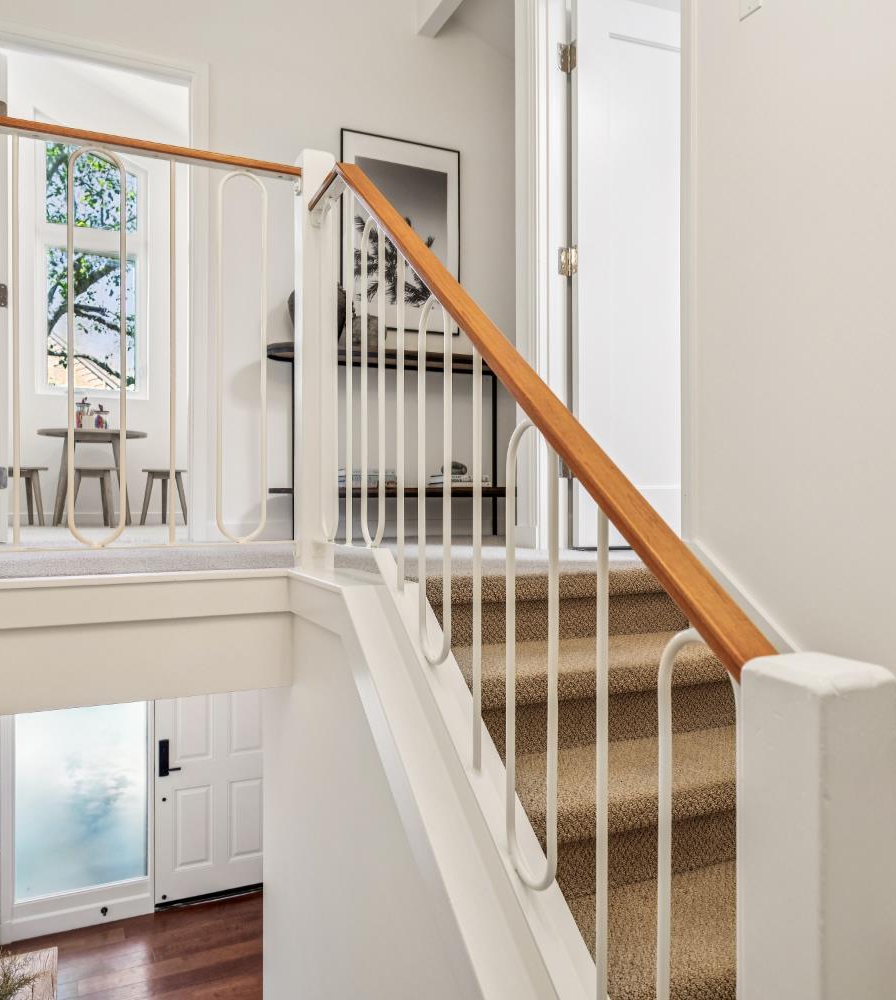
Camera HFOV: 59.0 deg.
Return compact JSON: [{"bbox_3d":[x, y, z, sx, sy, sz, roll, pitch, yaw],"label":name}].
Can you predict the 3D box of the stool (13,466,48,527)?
[{"bbox_3d":[-2.540,-0.018,4.770,0.295,0.350,0.290,0,0,-25],"label":"stool"}]

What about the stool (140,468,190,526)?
[{"bbox_3d":[-1.755,-0.016,4.900,0.295,0.350,0.290,0,0,-25],"label":"stool"}]

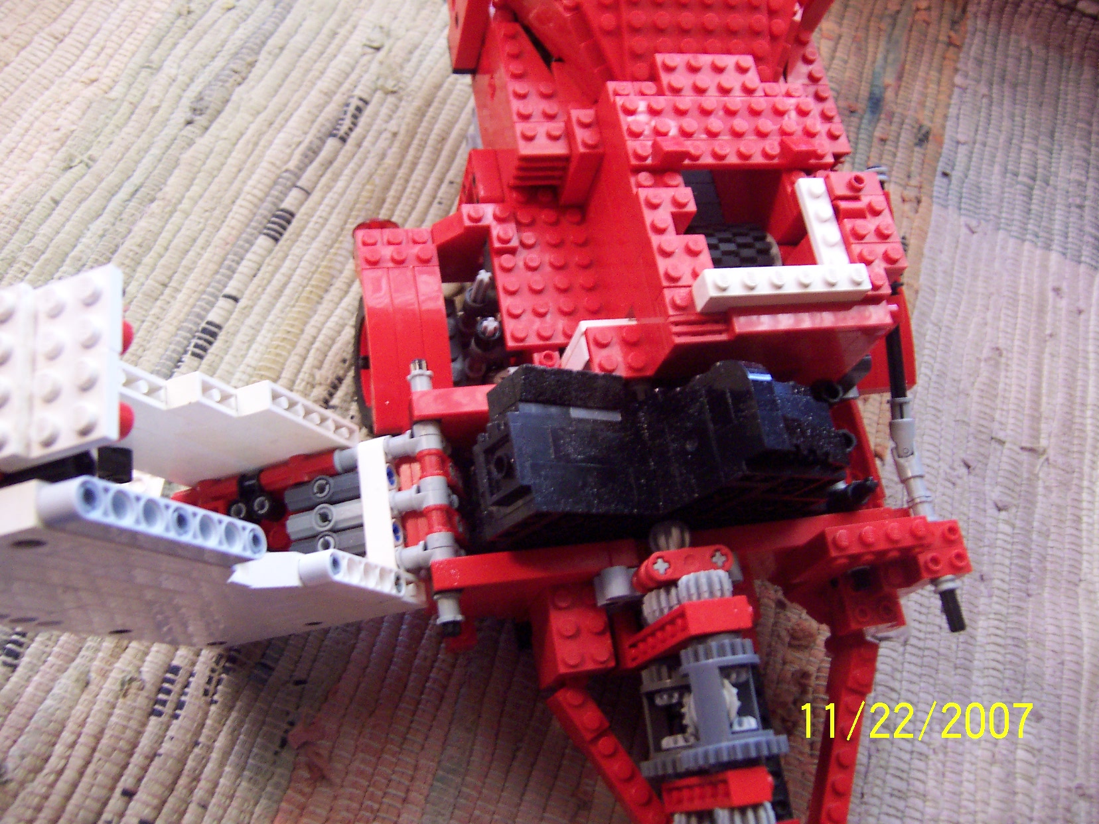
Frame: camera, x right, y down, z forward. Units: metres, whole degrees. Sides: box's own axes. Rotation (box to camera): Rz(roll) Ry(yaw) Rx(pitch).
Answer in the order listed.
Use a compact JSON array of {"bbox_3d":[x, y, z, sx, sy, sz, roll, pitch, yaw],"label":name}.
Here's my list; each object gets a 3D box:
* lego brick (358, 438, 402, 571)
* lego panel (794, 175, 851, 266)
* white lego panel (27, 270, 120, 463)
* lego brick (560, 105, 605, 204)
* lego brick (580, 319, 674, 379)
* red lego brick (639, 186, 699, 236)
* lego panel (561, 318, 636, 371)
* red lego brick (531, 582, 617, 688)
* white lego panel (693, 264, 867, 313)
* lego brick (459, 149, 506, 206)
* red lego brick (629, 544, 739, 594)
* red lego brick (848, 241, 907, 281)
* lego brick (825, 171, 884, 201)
[{"bbox_3d":[-0.046,0.026,0.284,0.008,0.008,0.040,-15,67,8],"label":"lego brick"},{"bbox_3d":[0.077,-0.052,0.295,0.008,0.005,0.032,-5,67,-16],"label":"lego panel"},{"bbox_3d":[-0.082,-0.009,0.180,0.017,0.005,0.032,-14,68,19],"label":"white lego panel"},{"bbox_3d":[0.008,-0.079,0.325,0.008,0.030,0.016,-5,67,-16],"label":"lego brick"},{"bbox_3d":[0.019,-0.017,0.289,0.016,0.005,0.016,-5,67,-16],"label":"lego brick"},{"bbox_3d":[0.033,-0.055,0.297,0.016,0.011,0.016,-5,67,-14],"label":"red lego brick"},{"bbox_3d":[0.015,-0.017,0.310,0.017,0.027,0.010,-5,68,-15],"label":"lego panel"},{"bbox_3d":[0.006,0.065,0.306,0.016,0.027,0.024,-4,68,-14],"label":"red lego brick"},{"bbox_3d":[0.064,-0.034,0.284,0.048,0.011,0.008,-4,69,-16],"label":"white lego panel"},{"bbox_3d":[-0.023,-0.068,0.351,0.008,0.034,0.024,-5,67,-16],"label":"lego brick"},{"bbox_3d":[0.035,0.041,0.274,0.024,0.012,0.008,-5,67,-16],"label":"red lego brick"},{"bbox_3d":[0.091,-0.042,0.295,0.016,0.011,0.008,-5,67,-16],"label":"red lego brick"},{"bbox_3d":[0.089,-0.066,0.306,0.016,0.005,0.008,-4,68,-16],"label":"lego brick"}]

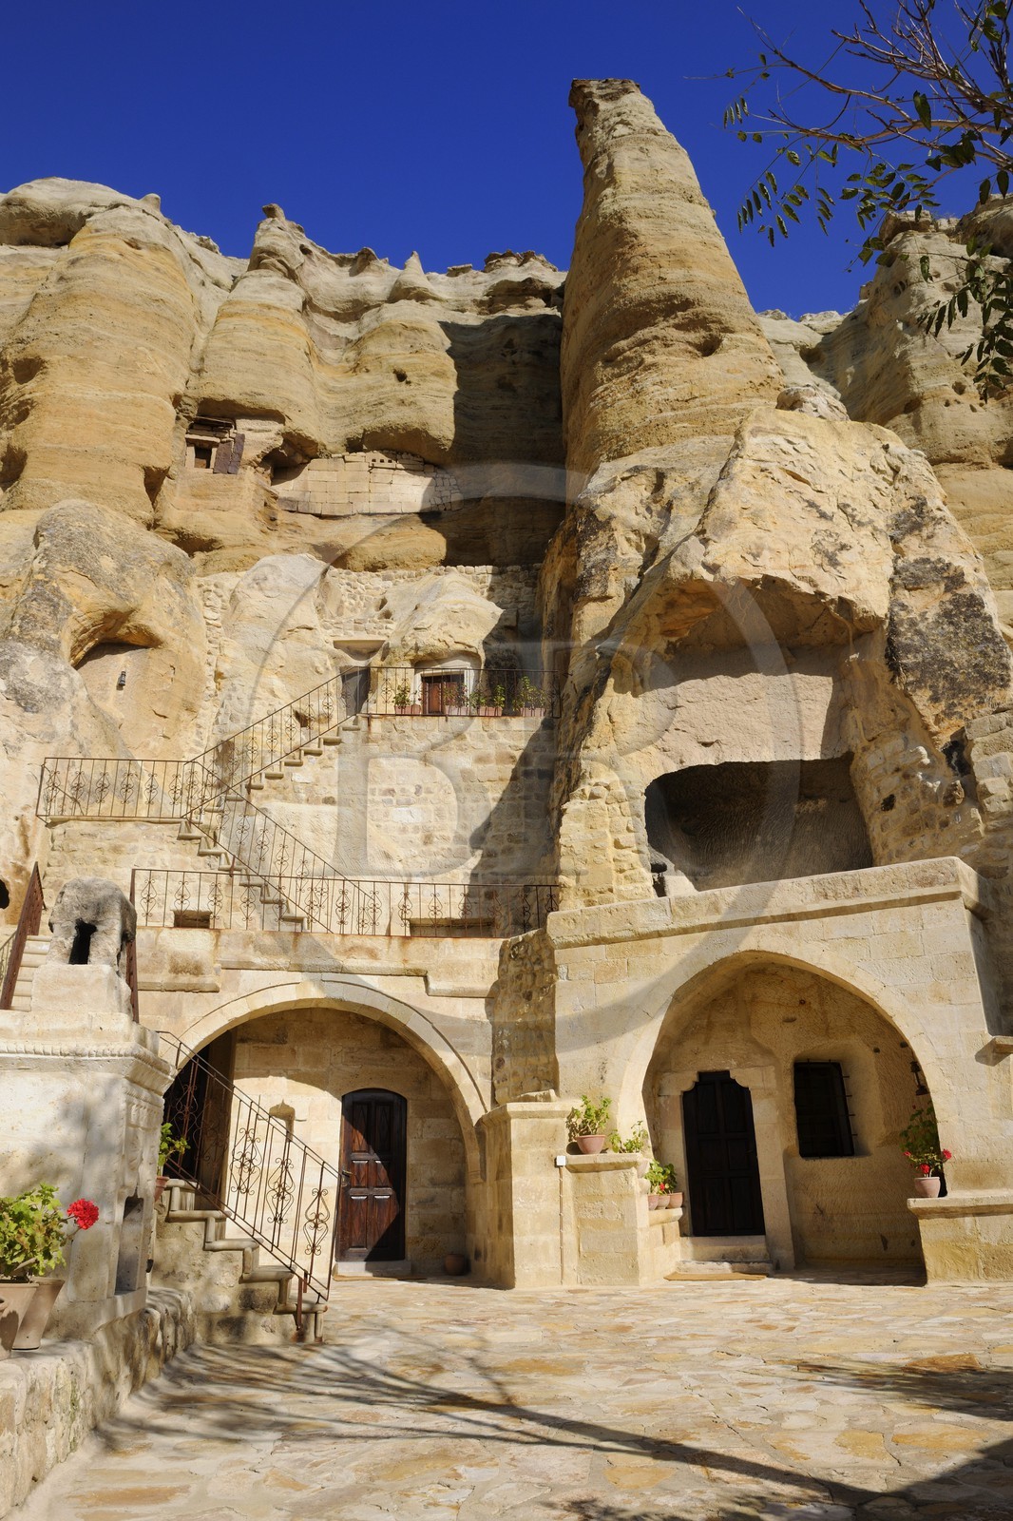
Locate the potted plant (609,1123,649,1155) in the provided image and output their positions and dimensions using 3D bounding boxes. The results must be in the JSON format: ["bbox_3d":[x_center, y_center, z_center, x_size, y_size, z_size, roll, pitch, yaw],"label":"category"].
[{"bbox_3d":[1.394,4.319,11.550,0.450,0.320,0.360,-9,-26,18],"label":"potted plant"}]

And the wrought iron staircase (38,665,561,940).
[{"bbox_3d":[-2.612,0.315,14.634,7.280,4.680,1.872,2,-20,-11],"label":"wrought iron staircase"}]

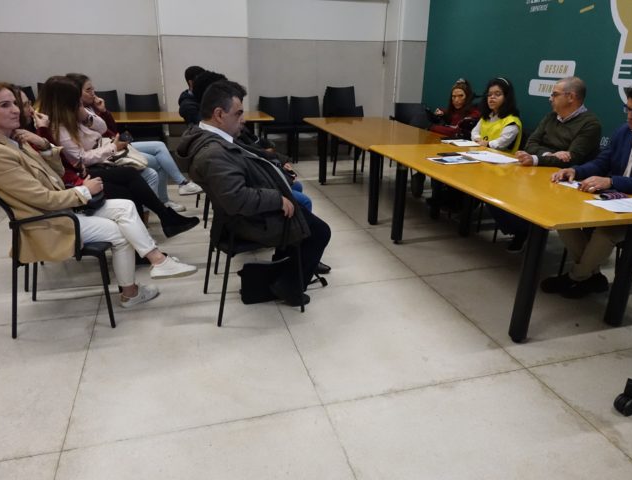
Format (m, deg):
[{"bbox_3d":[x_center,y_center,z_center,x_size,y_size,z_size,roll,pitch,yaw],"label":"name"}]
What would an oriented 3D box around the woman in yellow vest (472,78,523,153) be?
[{"bbox_3d":[1.405,-0.687,4.003,0.700,1.240,0.480,-11,24,-29],"label":"woman in yellow vest"}]

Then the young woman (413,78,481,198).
[{"bbox_3d":[1.359,-1.044,4.998,0.760,1.210,0.520,-8,22,-23],"label":"young woman"}]

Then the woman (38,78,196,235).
[{"bbox_3d":[-1.430,-0.561,3.542,1.030,1.240,0.500,-5,21,-15],"label":"woman"}]

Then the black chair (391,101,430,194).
[{"bbox_3d":[1.325,-1.320,6.270,0.480,0.820,0.550,-4,21,-13],"label":"black chair"}]

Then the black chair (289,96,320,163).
[{"bbox_3d":[-0.099,-1.564,6.836,0.460,0.830,0.550,-5,21,-15],"label":"black chair"}]

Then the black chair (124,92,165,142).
[{"bbox_3d":[-2.296,-1.454,6.445,0.460,0.830,0.550,-5,21,-15],"label":"black chair"}]

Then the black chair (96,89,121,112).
[{"bbox_3d":[-2.954,-1.567,6.617,0.460,0.910,0.540,-5,21,-15],"label":"black chair"}]

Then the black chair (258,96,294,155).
[{"bbox_3d":[-0.547,-1.525,6.713,0.460,0.830,0.550,-5,21,-15],"label":"black chair"}]

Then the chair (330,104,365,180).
[{"bbox_3d":[0.528,-1.165,5.823,0.460,0.820,0.540,-11,24,-28],"label":"chair"}]

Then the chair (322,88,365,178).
[{"bbox_3d":[0.431,-1.279,5.947,0.470,0.960,0.540,-8,22,-24],"label":"chair"}]

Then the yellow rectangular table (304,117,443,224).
[{"bbox_3d":[0.621,-0.759,4.883,1.020,0.730,2.000,-5,21,-15],"label":"yellow rectangular table"}]

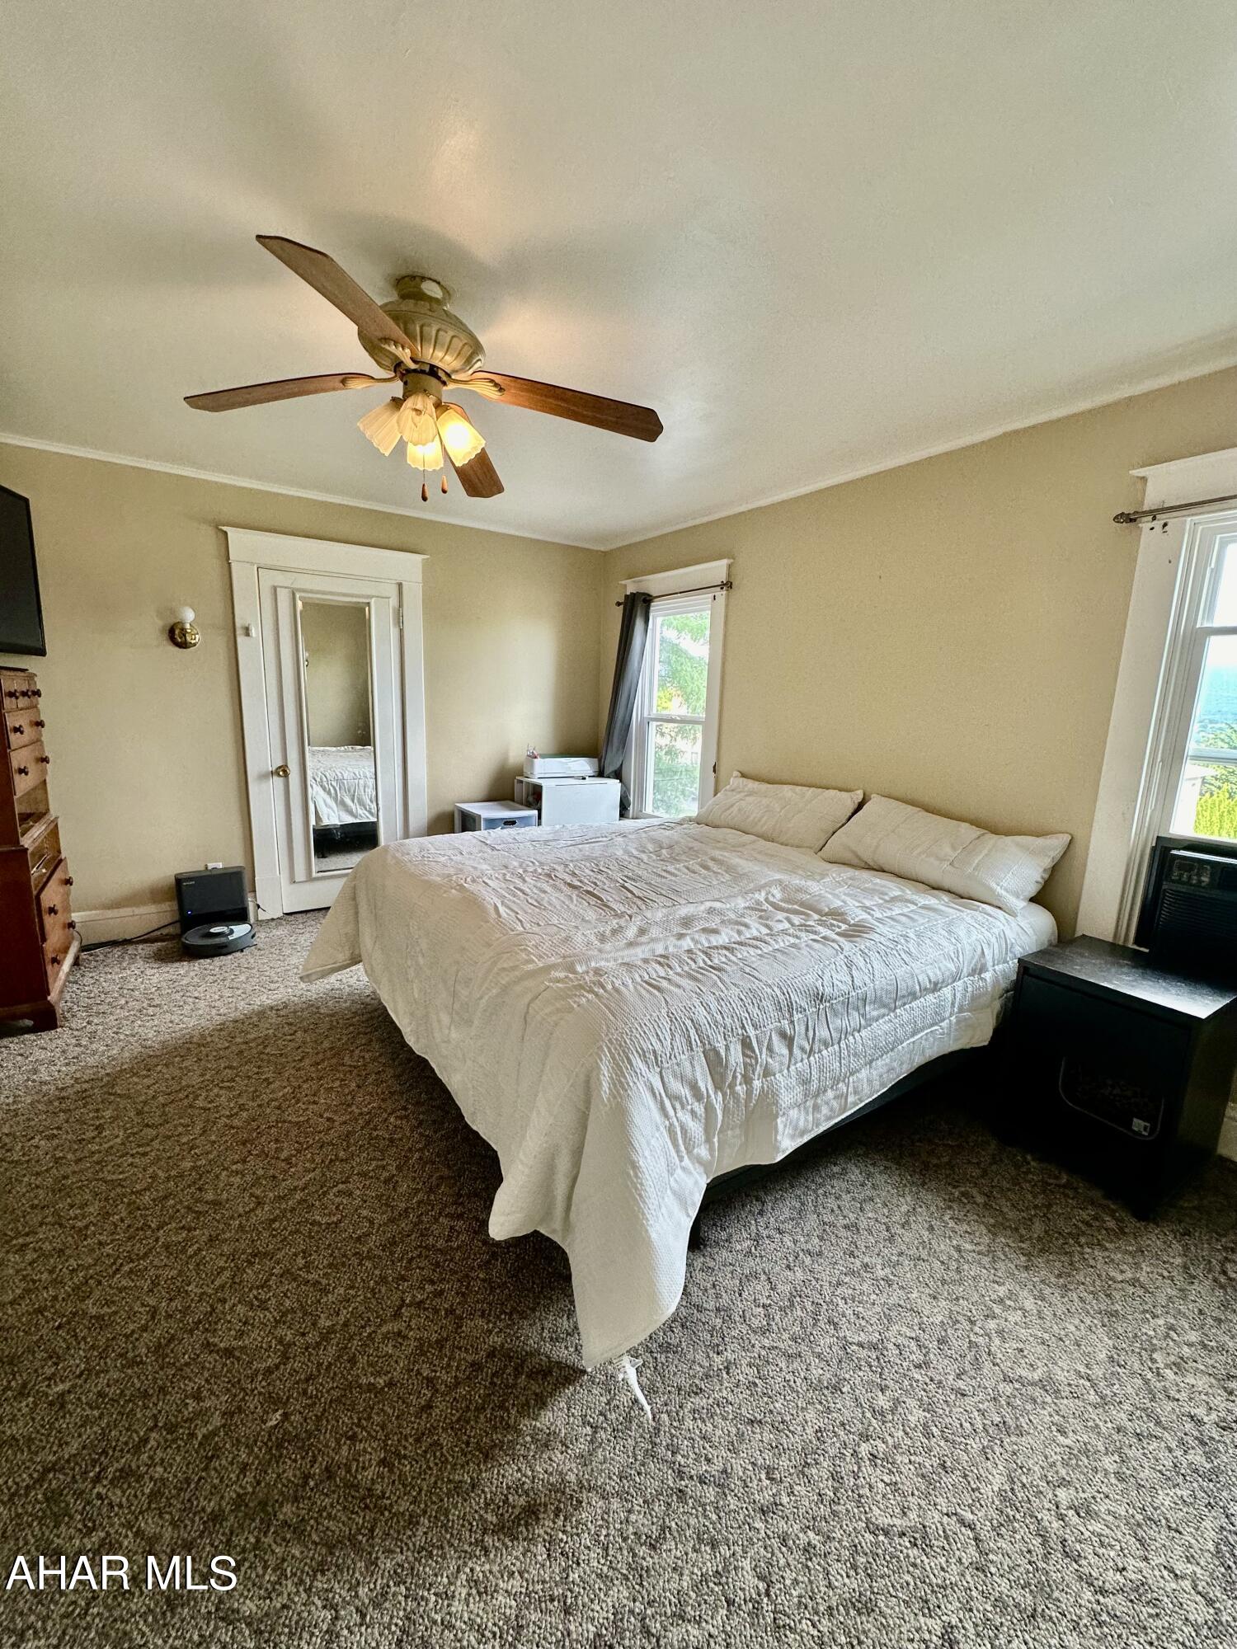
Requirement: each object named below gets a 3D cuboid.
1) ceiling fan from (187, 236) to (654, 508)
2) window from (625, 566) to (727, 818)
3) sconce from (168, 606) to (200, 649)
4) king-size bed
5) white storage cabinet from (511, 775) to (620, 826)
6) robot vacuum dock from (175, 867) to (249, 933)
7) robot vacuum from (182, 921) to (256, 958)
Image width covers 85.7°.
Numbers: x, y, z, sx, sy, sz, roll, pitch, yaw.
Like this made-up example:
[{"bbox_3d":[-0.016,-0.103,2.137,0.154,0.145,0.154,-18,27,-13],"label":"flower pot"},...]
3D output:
[{"bbox_3d":[-0.524,-1.177,1.825,1.280,0.520,1.280,2,11,1],"label":"ceiling fan"},{"bbox_3d":[0.336,-0.803,4.495,0.120,1.680,1.050,-6,13,-34],"label":"window"},{"bbox_3d":[-2.311,-1.050,3.557,0.135,0.220,0.110,-6,13,-34],"label":"sconce"},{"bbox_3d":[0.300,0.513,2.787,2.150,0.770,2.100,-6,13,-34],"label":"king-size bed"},{"bbox_3d":[-0.383,0.073,4.890,0.575,0.800,0.460,-4,12,-30],"label":"white storage cabinet"},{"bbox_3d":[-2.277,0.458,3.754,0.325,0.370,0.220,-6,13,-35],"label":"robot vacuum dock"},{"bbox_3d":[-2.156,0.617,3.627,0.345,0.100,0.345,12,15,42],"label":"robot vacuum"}]

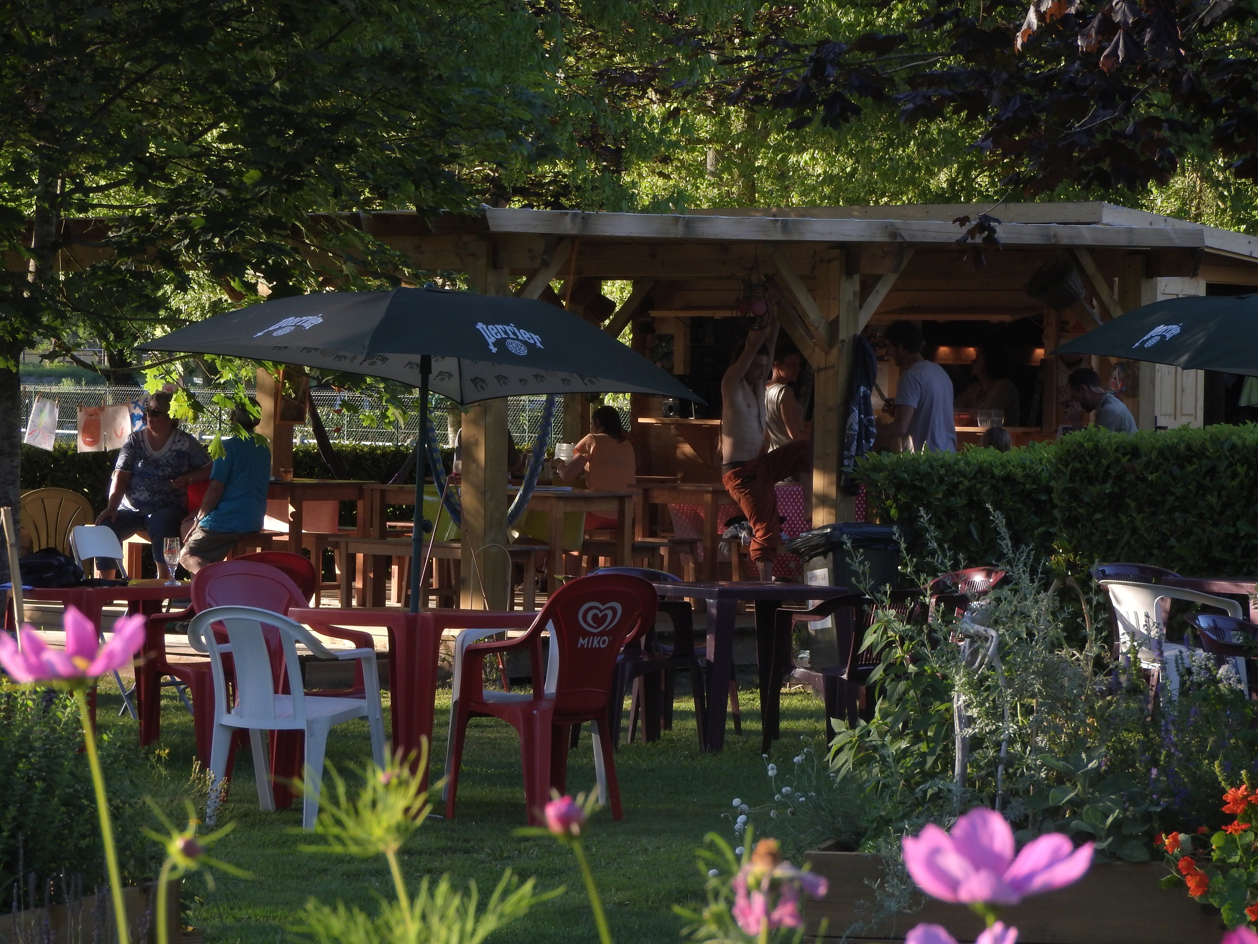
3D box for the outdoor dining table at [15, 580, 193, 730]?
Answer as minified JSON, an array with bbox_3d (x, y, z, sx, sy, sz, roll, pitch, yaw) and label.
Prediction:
[{"bbox_3d":[-2.310,0.875,20.500,0.720,0.730,0.720,1,0,-29],"label":"outdoor dining table"}]

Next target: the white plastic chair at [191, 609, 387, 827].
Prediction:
[{"bbox_3d":[-1.185,0.850,15.850,0.570,0.780,0.560,0,0,31],"label":"white plastic chair"}]

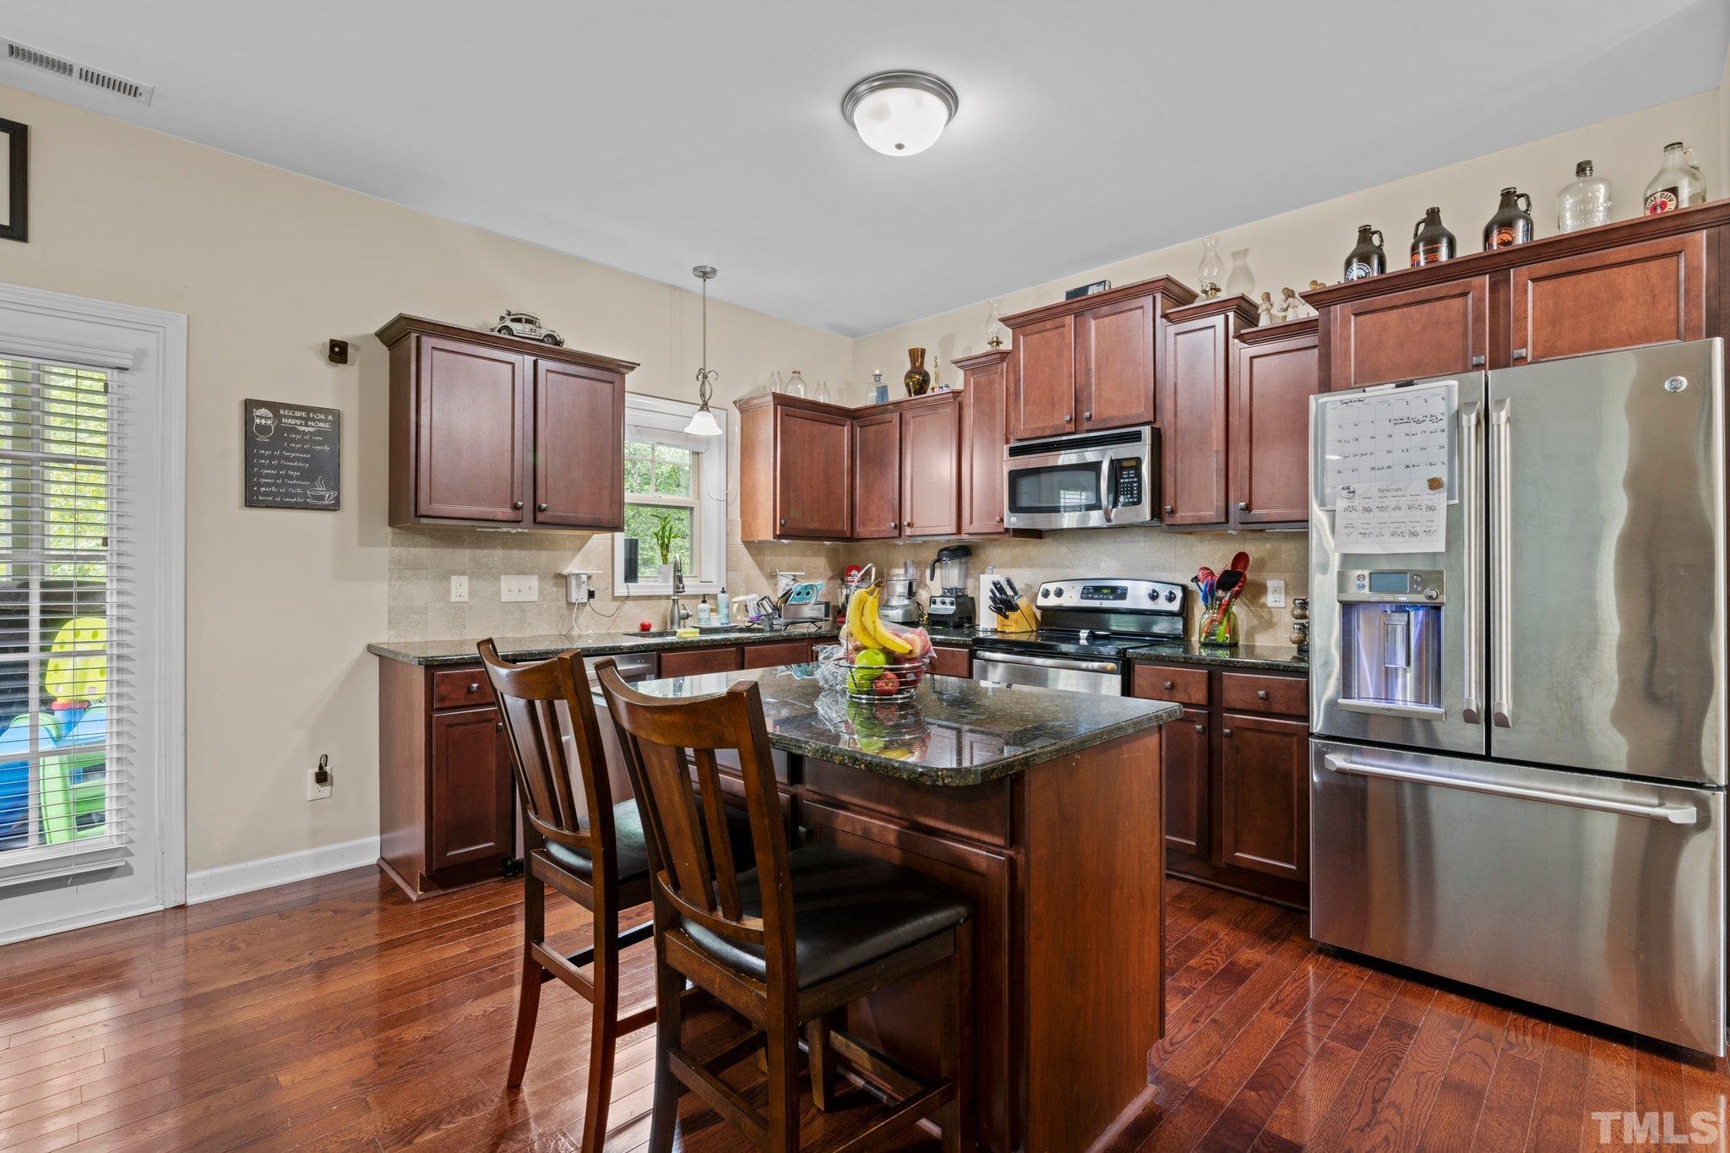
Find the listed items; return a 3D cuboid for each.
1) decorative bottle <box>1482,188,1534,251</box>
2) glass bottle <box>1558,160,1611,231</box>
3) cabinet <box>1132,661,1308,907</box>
[{"bbox_3d":[2.097,-1.124,2.660,0.127,0.274,0.127,0,0,-40],"label":"decorative bottle"},{"bbox_3d":[2.193,-1.120,2.487,0.124,0.292,0.120,0,0,44],"label":"glass bottle"},{"bbox_3d":[1.546,0.769,3.334,0.681,0.850,0.631,0,0,44],"label":"cabinet"}]

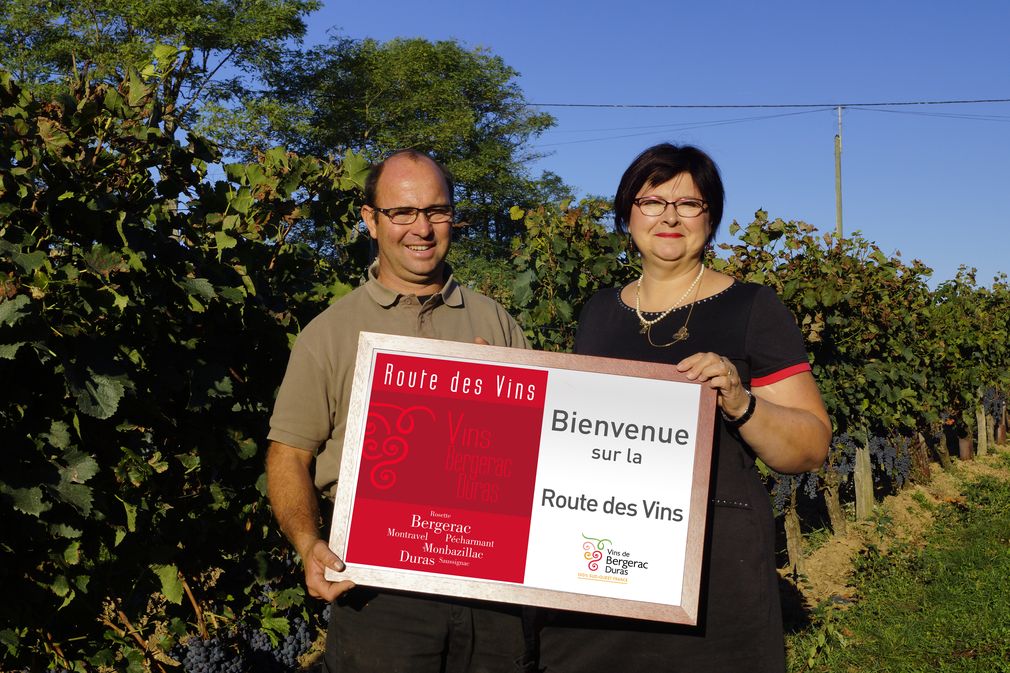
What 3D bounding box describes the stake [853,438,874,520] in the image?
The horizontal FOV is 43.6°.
[{"bbox_3d":[2.304,0.911,8.100,0.115,0.540,0.100,-1,0,16],"label":"stake"}]

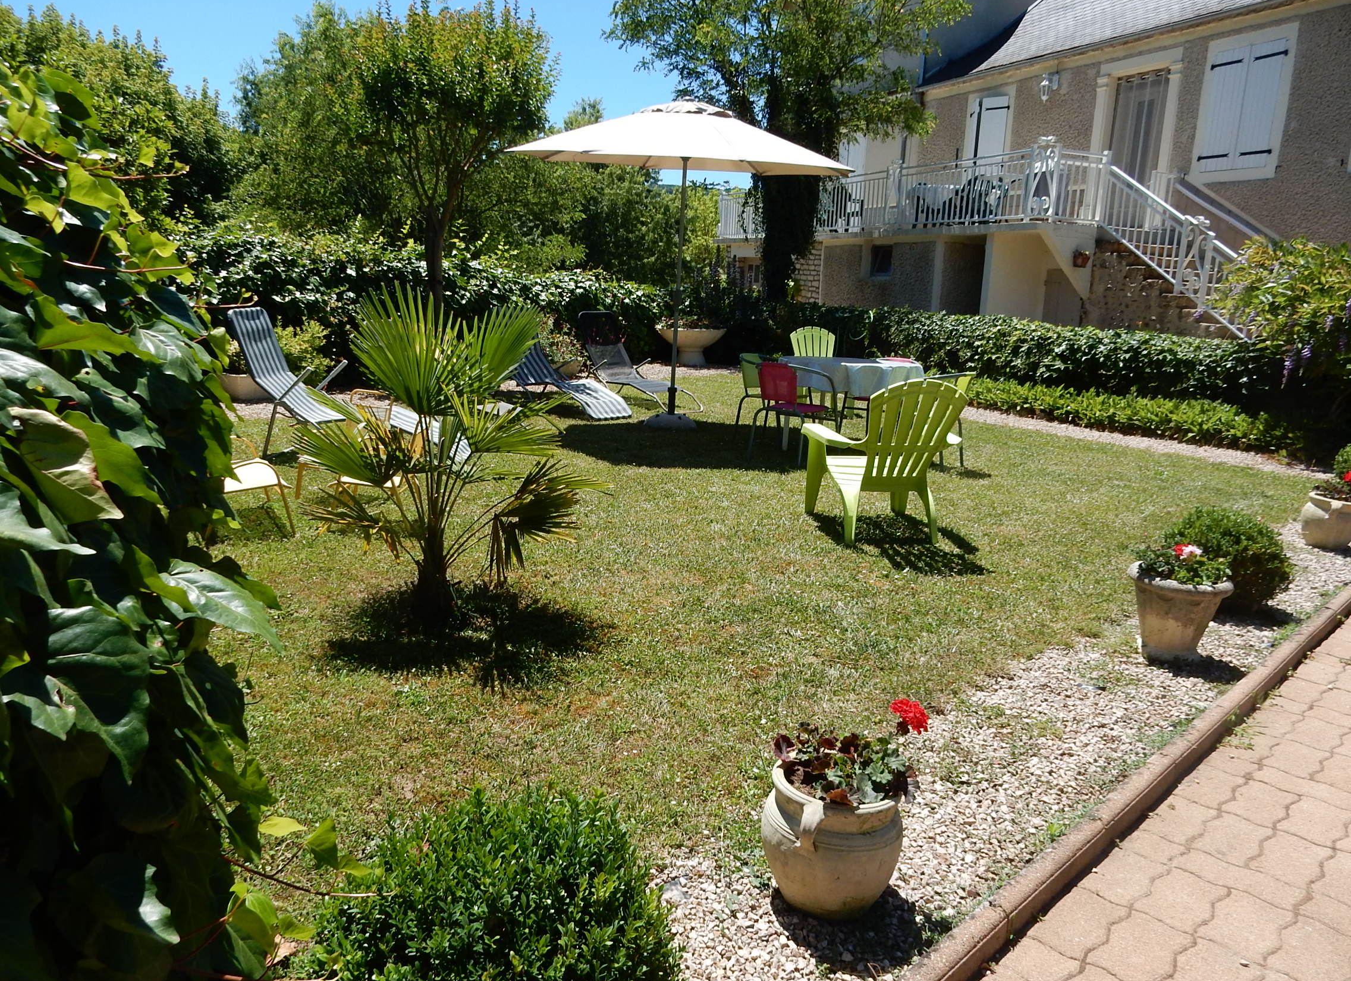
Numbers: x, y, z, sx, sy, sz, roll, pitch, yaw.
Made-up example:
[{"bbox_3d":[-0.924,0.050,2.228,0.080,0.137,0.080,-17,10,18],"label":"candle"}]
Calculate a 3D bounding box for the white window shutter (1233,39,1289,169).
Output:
[{"bbox_3d":[7.324,-4.833,12.241,0.050,1.500,0.450,-4,14,-24],"label":"white window shutter"}]

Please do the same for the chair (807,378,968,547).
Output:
[{"bbox_3d":[1.122,-0.225,5.417,0.720,0.880,0.820,0,12,-8],"label":"chair"}]

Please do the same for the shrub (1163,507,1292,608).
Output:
[{"bbox_3d":[2.385,0.291,4.230,0.499,0.437,0.499,9,13,29],"label":"shrub"}]

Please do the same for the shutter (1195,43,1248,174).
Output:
[{"bbox_3d":[7.066,-4.877,12.544,0.050,1.478,0.467,-4,13,-25],"label":"shutter"}]

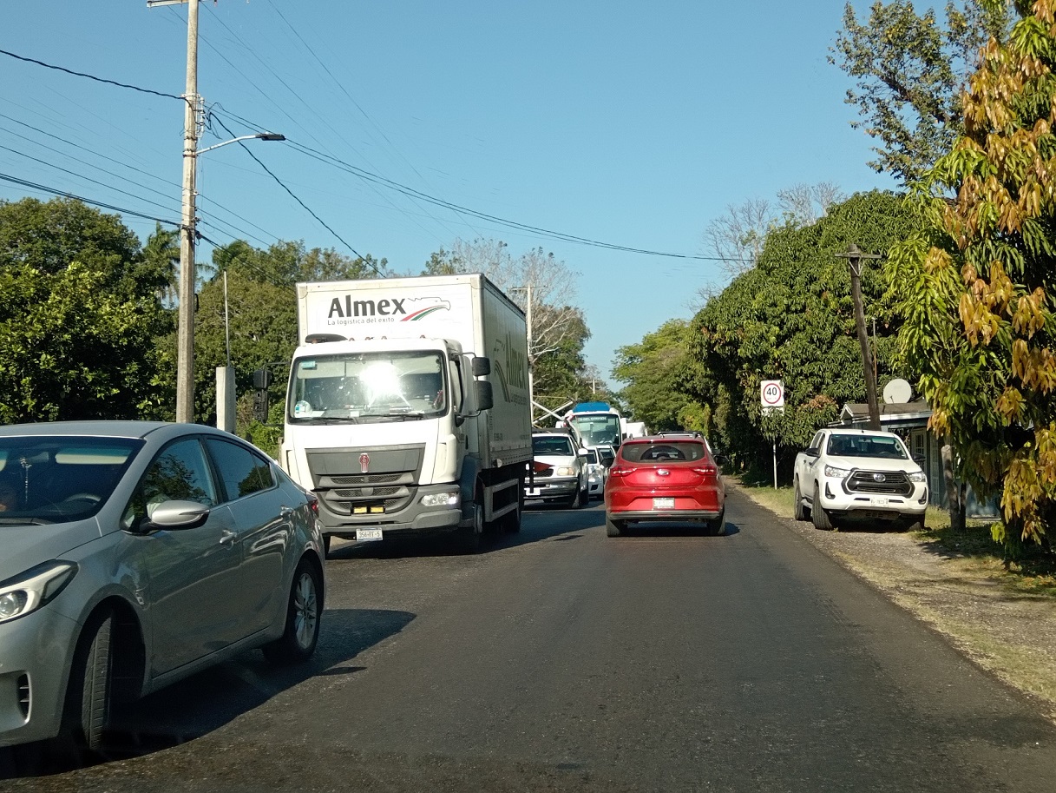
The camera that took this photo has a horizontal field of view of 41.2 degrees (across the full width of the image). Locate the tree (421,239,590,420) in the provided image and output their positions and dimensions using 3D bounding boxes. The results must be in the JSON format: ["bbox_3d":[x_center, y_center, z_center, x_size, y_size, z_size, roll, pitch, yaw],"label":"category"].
[{"bbox_3d":[-1.130,-2.100,70.000,8.500,11.500,8.000,-1,-2,6],"label":"tree"}]

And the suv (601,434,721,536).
[{"bbox_3d":[2.140,1.320,21.950,1.770,1.560,4.220,0,-2,6],"label":"suv"}]

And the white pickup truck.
[{"bbox_3d":[6.190,1.540,26.450,1.840,1.820,5.320,1,-2,5],"label":"white pickup truck"}]

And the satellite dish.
[{"bbox_3d":[9.339,-0.077,35.500,0.700,0.730,0.270,-2,-15,25],"label":"satellite dish"}]

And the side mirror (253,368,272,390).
[{"bbox_3d":[-3.213,-0.210,17.000,0.235,0.240,0.130,-2,-2,9],"label":"side mirror"}]

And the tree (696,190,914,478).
[{"bbox_3d":[9.000,-1.840,44.000,8.000,9.200,7.600,-1,-2,6],"label":"tree"}]

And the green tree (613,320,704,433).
[{"bbox_3d":[7.500,-0.160,72.000,6.600,7.600,6.600,-1,-2,6],"label":"green tree"}]

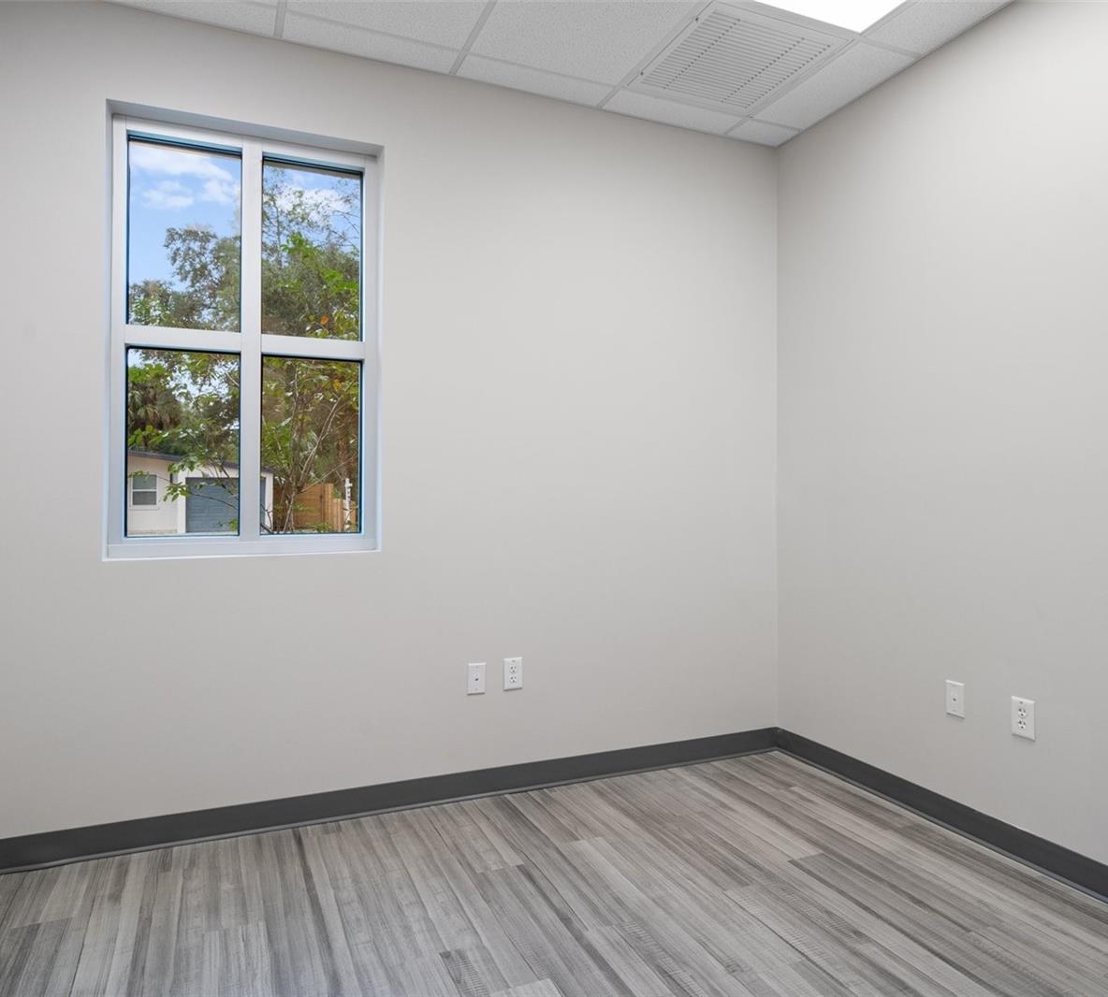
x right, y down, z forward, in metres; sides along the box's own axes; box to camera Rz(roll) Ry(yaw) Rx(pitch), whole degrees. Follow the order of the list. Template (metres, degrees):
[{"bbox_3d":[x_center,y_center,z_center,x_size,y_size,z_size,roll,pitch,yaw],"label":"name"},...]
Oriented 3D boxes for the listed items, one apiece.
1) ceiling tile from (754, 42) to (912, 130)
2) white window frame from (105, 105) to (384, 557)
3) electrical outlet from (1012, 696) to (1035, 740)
[{"bbox_3d":[1.078,-1.610,2.769,0.286,0.020,0.548,0,0,-23],"label":"ceiling tile"},{"bbox_3d":[-1.073,-0.536,2.515,0.870,1.467,0.070,0,0,-23],"label":"white window frame"},{"bbox_3d":[1.474,0.694,2.223,0.006,0.118,0.072,0,0,-23],"label":"electrical outlet"}]

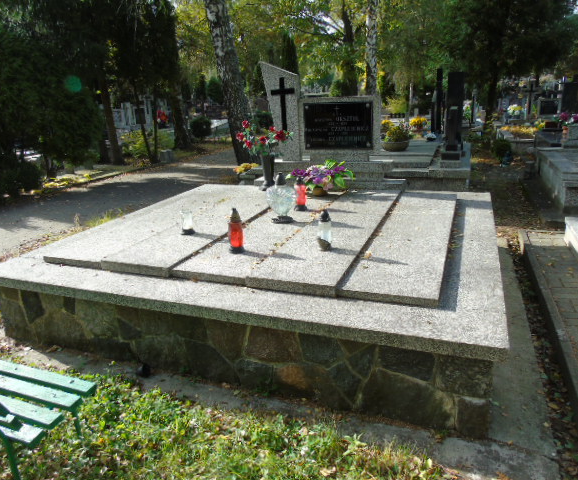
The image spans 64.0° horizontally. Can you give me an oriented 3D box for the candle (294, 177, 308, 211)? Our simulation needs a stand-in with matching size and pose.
[{"bbox_3d":[0.096,-0.385,3.864,0.107,0.274,0.107,-3,18,1],"label":"candle"}]

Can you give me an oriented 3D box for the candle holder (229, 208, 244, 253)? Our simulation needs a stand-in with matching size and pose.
[{"bbox_3d":[-0.342,-0.062,2.932,0.098,0.283,0.098,-3,18,1],"label":"candle holder"}]

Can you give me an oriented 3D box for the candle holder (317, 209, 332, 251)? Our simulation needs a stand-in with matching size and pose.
[{"bbox_3d":[0.228,-0.065,3.011,0.090,0.255,0.090,-3,18,1],"label":"candle holder"}]

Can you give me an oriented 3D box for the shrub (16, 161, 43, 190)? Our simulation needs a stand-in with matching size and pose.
[{"bbox_3d":[-4.744,-1.170,8.450,0.512,0.550,0.550,-13,21,-27],"label":"shrub"}]

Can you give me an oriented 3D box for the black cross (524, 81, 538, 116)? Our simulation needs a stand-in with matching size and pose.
[{"bbox_3d":[6.030,-3.526,11.518,0.313,0.835,0.070,4,19,21],"label":"black cross"}]

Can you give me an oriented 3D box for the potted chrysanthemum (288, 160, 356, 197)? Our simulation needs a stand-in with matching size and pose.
[{"bbox_3d":[0.315,-0.608,4.537,0.620,0.330,0.500,4,20,21],"label":"potted chrysanthemum"}]

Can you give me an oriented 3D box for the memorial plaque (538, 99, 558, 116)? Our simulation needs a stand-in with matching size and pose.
[{"bbox_3d":[6.409,-3.277,11.450,0.433,0.422,0.050,4,19,21],"label":"memorial plaque"}]

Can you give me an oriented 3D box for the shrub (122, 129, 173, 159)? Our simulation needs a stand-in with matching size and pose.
[{"bbox_3d":[-3.674,-2.466,12.000,1.350,0.730,1.200,-8,19,-15],"label":"shrub"}]

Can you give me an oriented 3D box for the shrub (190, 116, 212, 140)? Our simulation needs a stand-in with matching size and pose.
[{"bbox_3d":[-2.846,-3.519,14.652,0.700,0.750,0.700,4,20,21],"label":"shrub"}]

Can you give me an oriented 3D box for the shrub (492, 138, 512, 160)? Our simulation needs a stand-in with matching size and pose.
[{"bbox_3d":[3.964,-1.681,8.576,0.380,0.430,0.380,4,20,21],"label":"shrub"}]

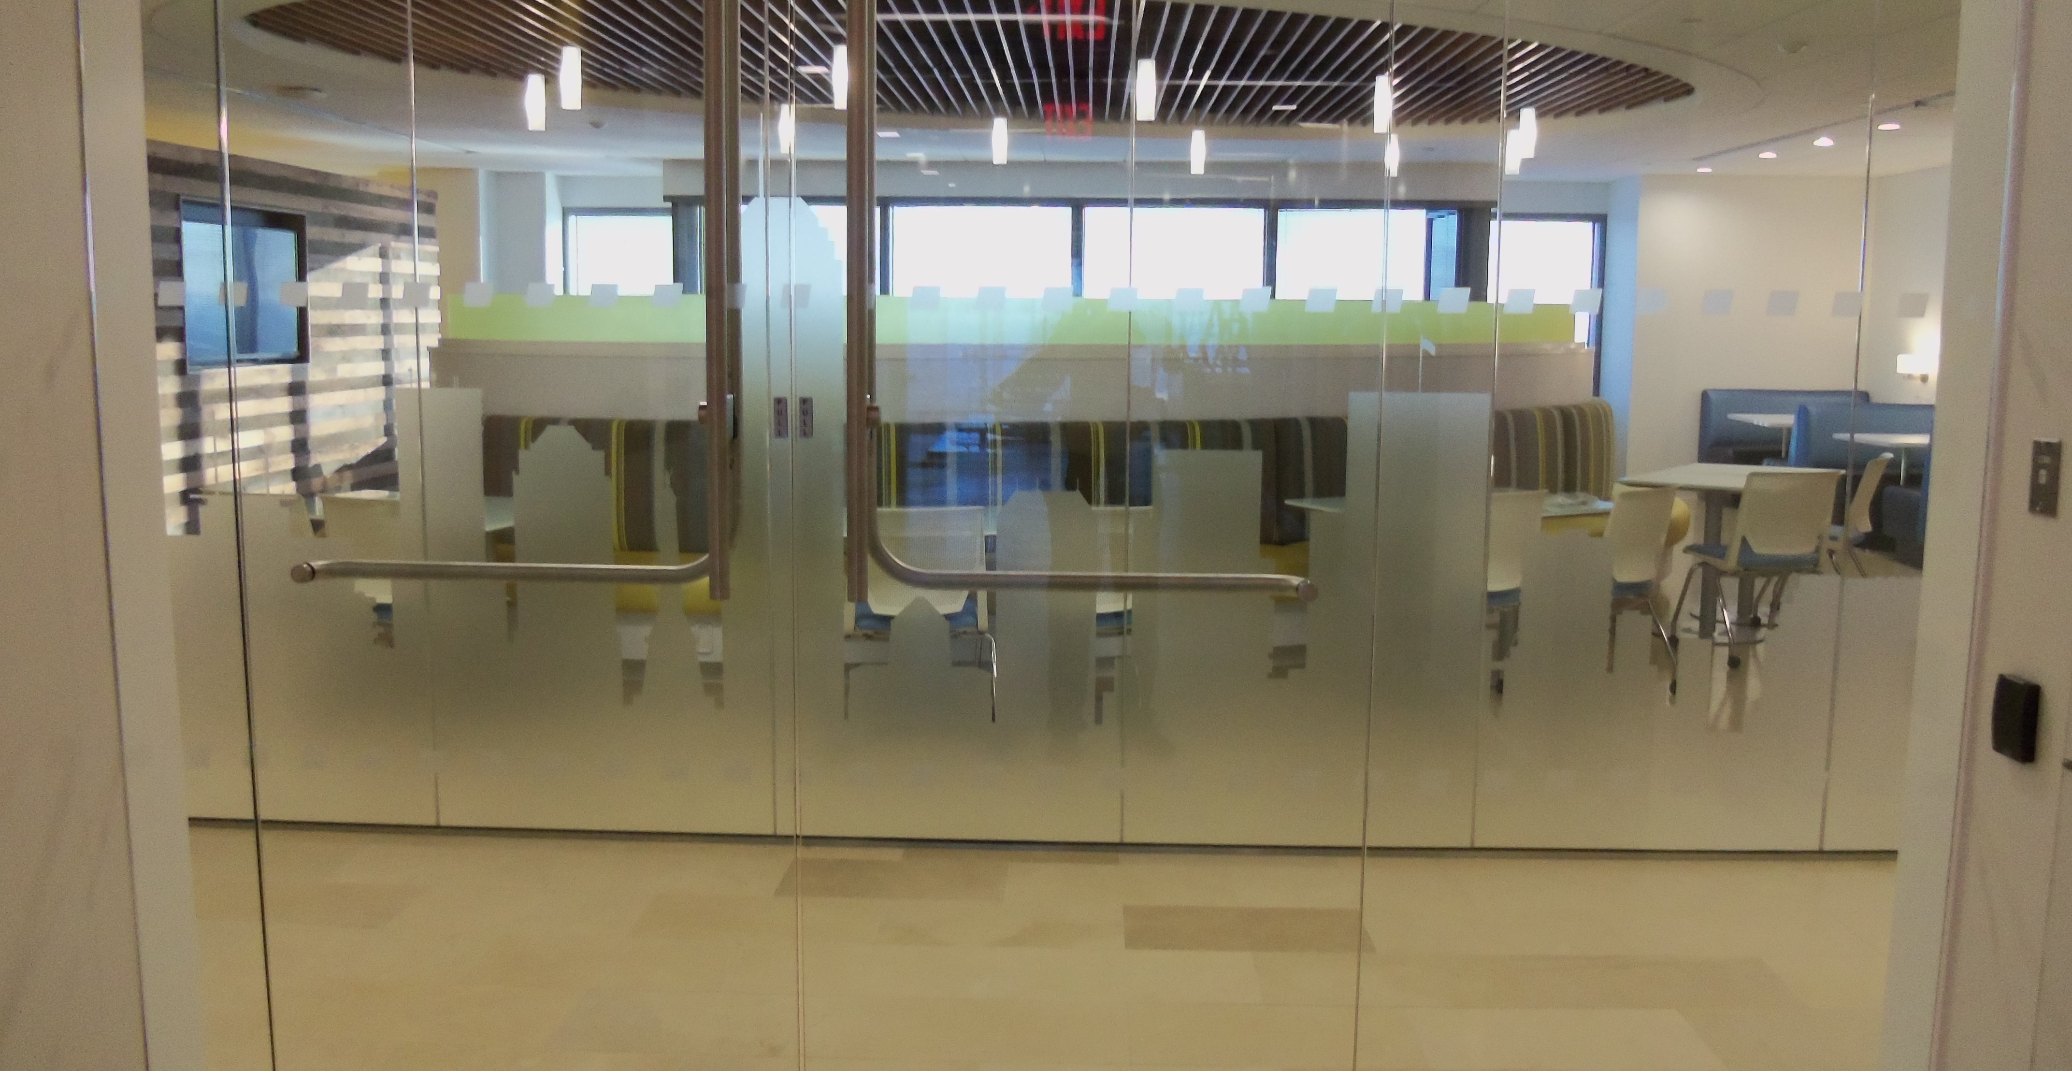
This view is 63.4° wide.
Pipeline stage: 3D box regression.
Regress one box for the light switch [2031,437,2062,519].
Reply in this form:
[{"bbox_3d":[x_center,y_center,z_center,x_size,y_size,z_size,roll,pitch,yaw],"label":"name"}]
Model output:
[{"bbox_3d":[1.464,-0.083,2.426,0.012,0.113,0.072,1,7,2],"label":"light switch"}]

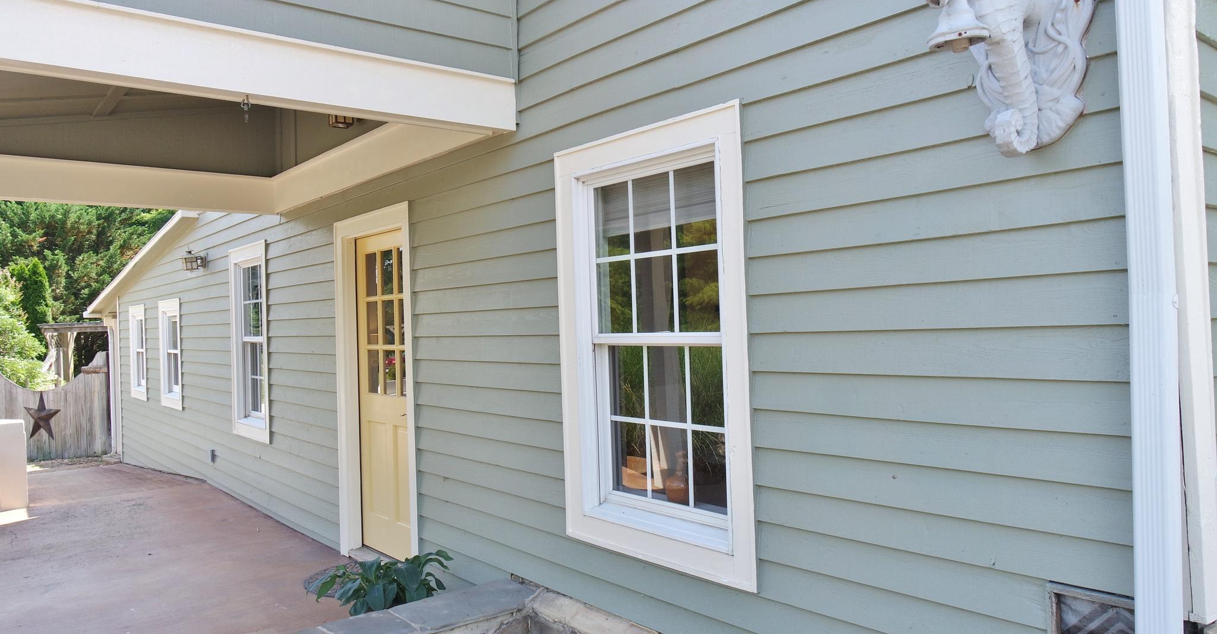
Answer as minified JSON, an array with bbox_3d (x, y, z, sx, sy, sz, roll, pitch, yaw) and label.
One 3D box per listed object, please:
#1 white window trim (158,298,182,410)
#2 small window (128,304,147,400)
[{"bbox_3d":[-4.995,0.423,9.350,0.100,1.235,1.058,-2,0,-40],"label":"white window trim"},{"bbox_3d":[-6.220,0.468,10.822,0.100,1.235,1.055,-2,0,-40],"label":"small window"}]

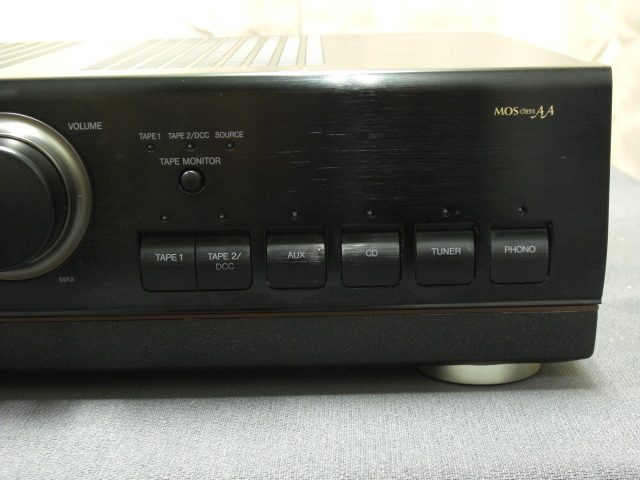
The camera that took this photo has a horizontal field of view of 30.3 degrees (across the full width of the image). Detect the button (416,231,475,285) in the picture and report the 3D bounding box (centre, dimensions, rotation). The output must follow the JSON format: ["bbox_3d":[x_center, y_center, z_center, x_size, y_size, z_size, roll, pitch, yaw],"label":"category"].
[{"bbox_3d":[0.049,0.007,0.463,0.021,0.019,0.008,-1,13,0],"label":"button"}]

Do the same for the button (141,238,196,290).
[{"bbox_3d":[-0.059,0.009,0.463,0.020,0.019,0.008,-1,13,0],"label":"button"}]

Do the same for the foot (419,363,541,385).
[{"bbox_3d":[0.069,0.048,0.514,0.053,0.013,0.053,-1,13,0],"label":"foot"}]

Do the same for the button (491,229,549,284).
[{"bbox_3d":[0.078,0.006,0.464,0.021,0.020,0.008,-1,13,0],"label":"button"}]

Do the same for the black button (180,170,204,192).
[{"bbox_3d":[-0.049,-0.023,0.452,0.008,0.008,0.005,-1,13,0],"label":"black button"}]

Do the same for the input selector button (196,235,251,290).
[{"bbox_3d":[-0.038,0.009,0.463,0.019,0.020,0.008,-1,13,0],"label":"input selector button"}]

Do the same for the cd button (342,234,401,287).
[{"bbox_3d":[0.020,0.008,0.463,0.022,0.019,0.008,-1,13,0],"label":"cd button"}]

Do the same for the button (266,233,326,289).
[{"bbox_3d":[-0.009,0.008,0.463,0.022,0.020,0.008,-1,13,0],"label":"button"}]

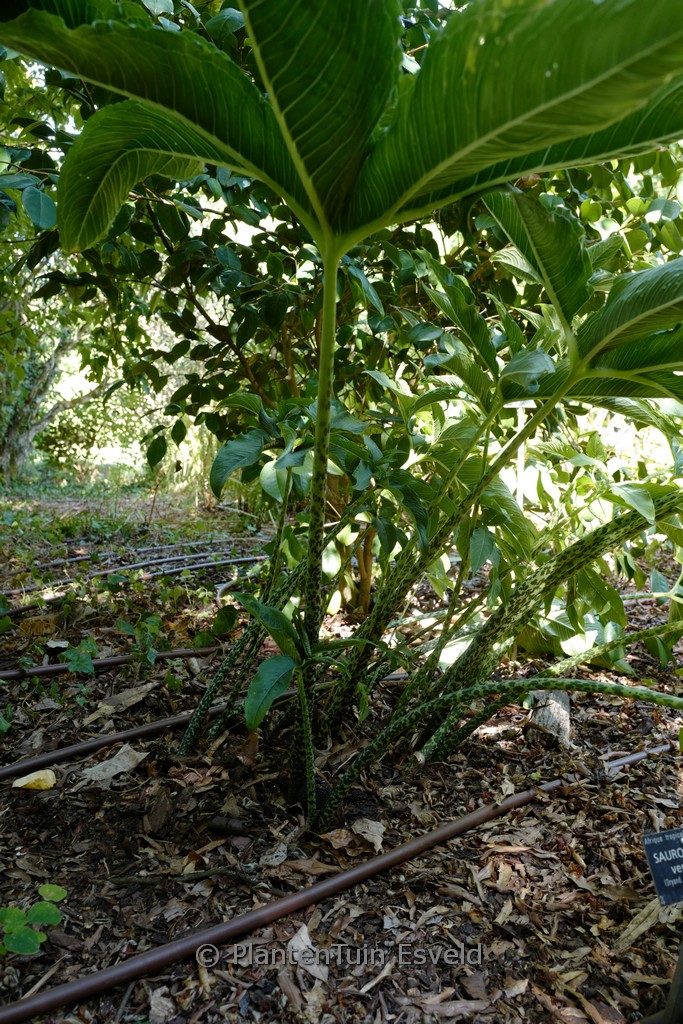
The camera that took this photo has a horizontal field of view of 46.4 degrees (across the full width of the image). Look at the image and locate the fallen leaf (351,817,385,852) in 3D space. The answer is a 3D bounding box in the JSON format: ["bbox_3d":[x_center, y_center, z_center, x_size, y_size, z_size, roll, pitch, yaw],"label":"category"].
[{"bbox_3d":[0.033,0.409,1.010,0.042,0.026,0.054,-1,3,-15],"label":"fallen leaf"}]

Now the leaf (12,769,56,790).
[{"bbox_3d":[-0.489,0.427,1.270,0.069,0.019,0.045,0,3,-10],"label":"leaf"}]

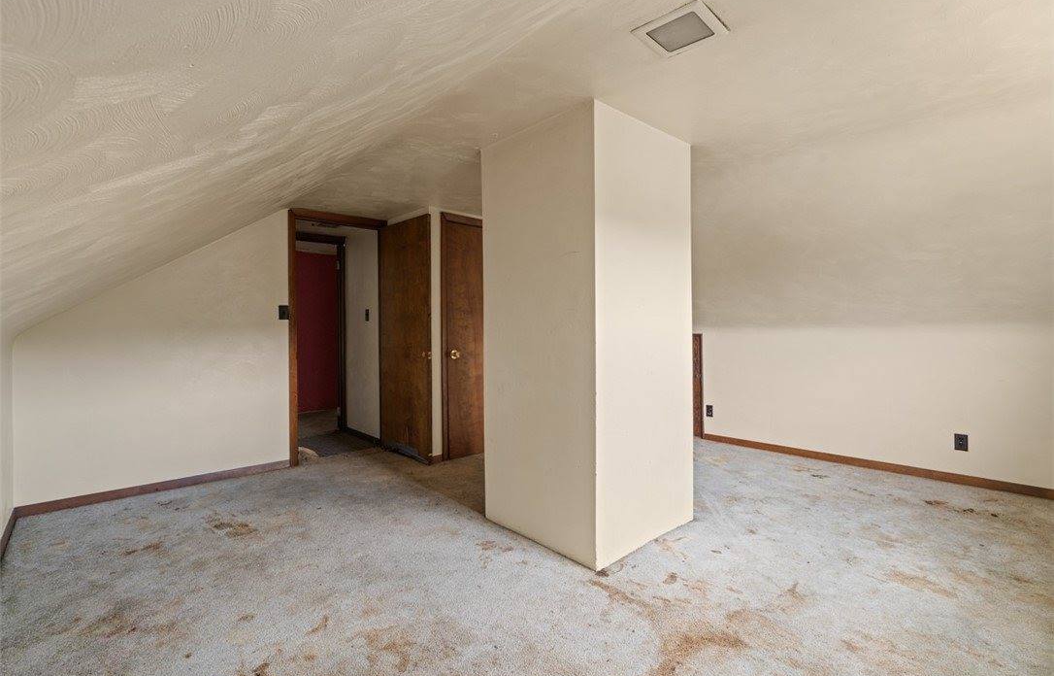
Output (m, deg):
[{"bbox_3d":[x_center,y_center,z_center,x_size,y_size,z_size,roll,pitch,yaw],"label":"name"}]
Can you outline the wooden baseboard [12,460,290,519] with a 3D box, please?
[{"bbox_3d":[-2.470,1.020,3.274,1.506,0.072,0.014,-1,1,-43],"label":"wooden baseboard"}]

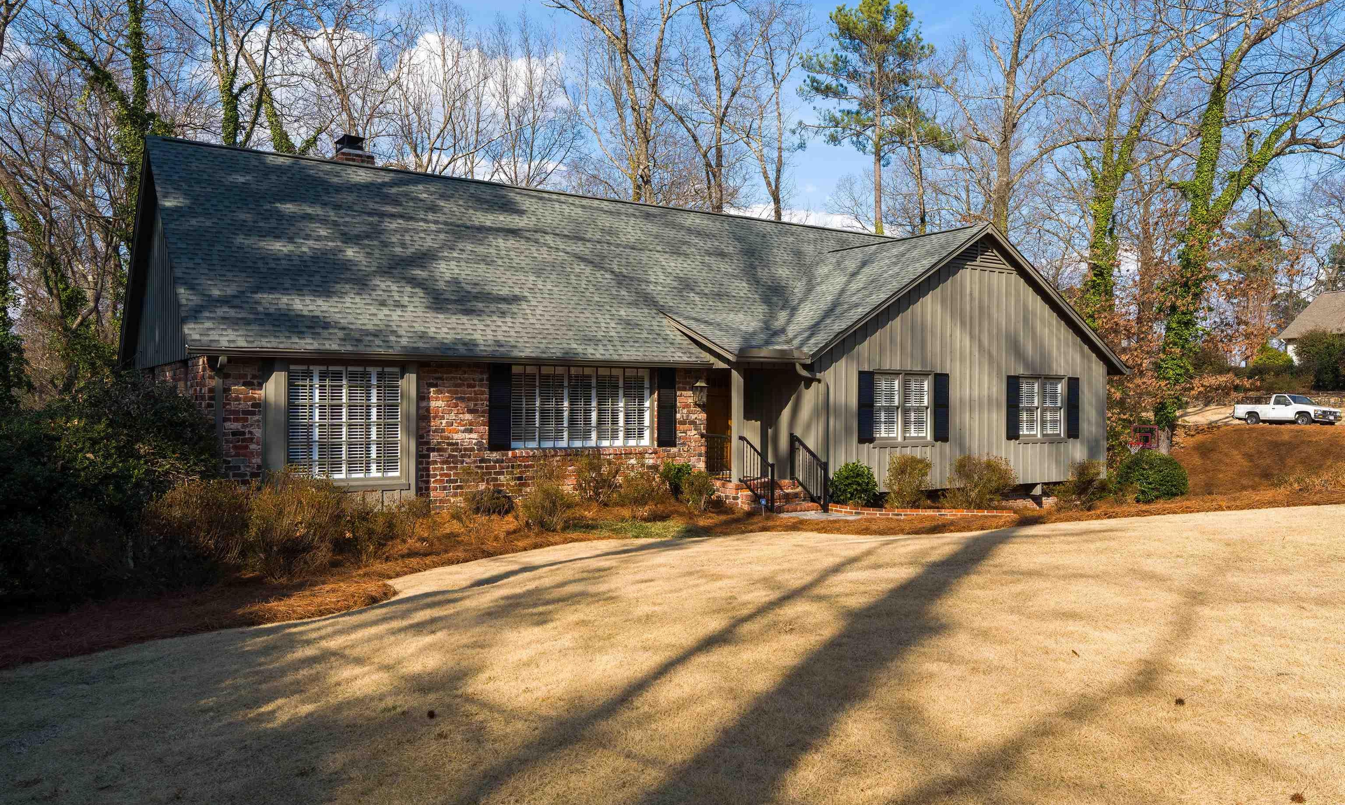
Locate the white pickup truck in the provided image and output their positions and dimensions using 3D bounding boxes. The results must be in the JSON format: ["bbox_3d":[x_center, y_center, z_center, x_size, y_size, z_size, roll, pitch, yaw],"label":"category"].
[{"bbox_3d":[28.900,0.410,47.500,1.700,1.570,4.600,0,0,-18],"label":"white pickup truck"}]

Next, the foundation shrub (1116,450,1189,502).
[{"bbox_3d":[11.081,1.712,23.300,1.651,1.190,1.568,0,0,-34],"label":"foundation shrub"}]

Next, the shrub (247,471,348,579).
[{"bbox_3d":[-4.544,1.481,12.200,1.220,1.310,1.159,0,0,-34],"label":"shrub"}]

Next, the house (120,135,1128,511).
[{"bbox_3d":[-0.495,-1.414,22.399,19.950,7.200,10.350,0,0,-34],"label":"house"}]

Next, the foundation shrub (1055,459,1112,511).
[{"bbox_3d":[8.880,1.784,21.800,1.204,1.113,1.143,0,0,-34],"label":"foundation shrub"}]

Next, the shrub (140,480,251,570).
[{"bbox_3d":[-5.628,1.439,11.900,1.302,1.067,1.237,0,0,-34],"label":"shrub"}]

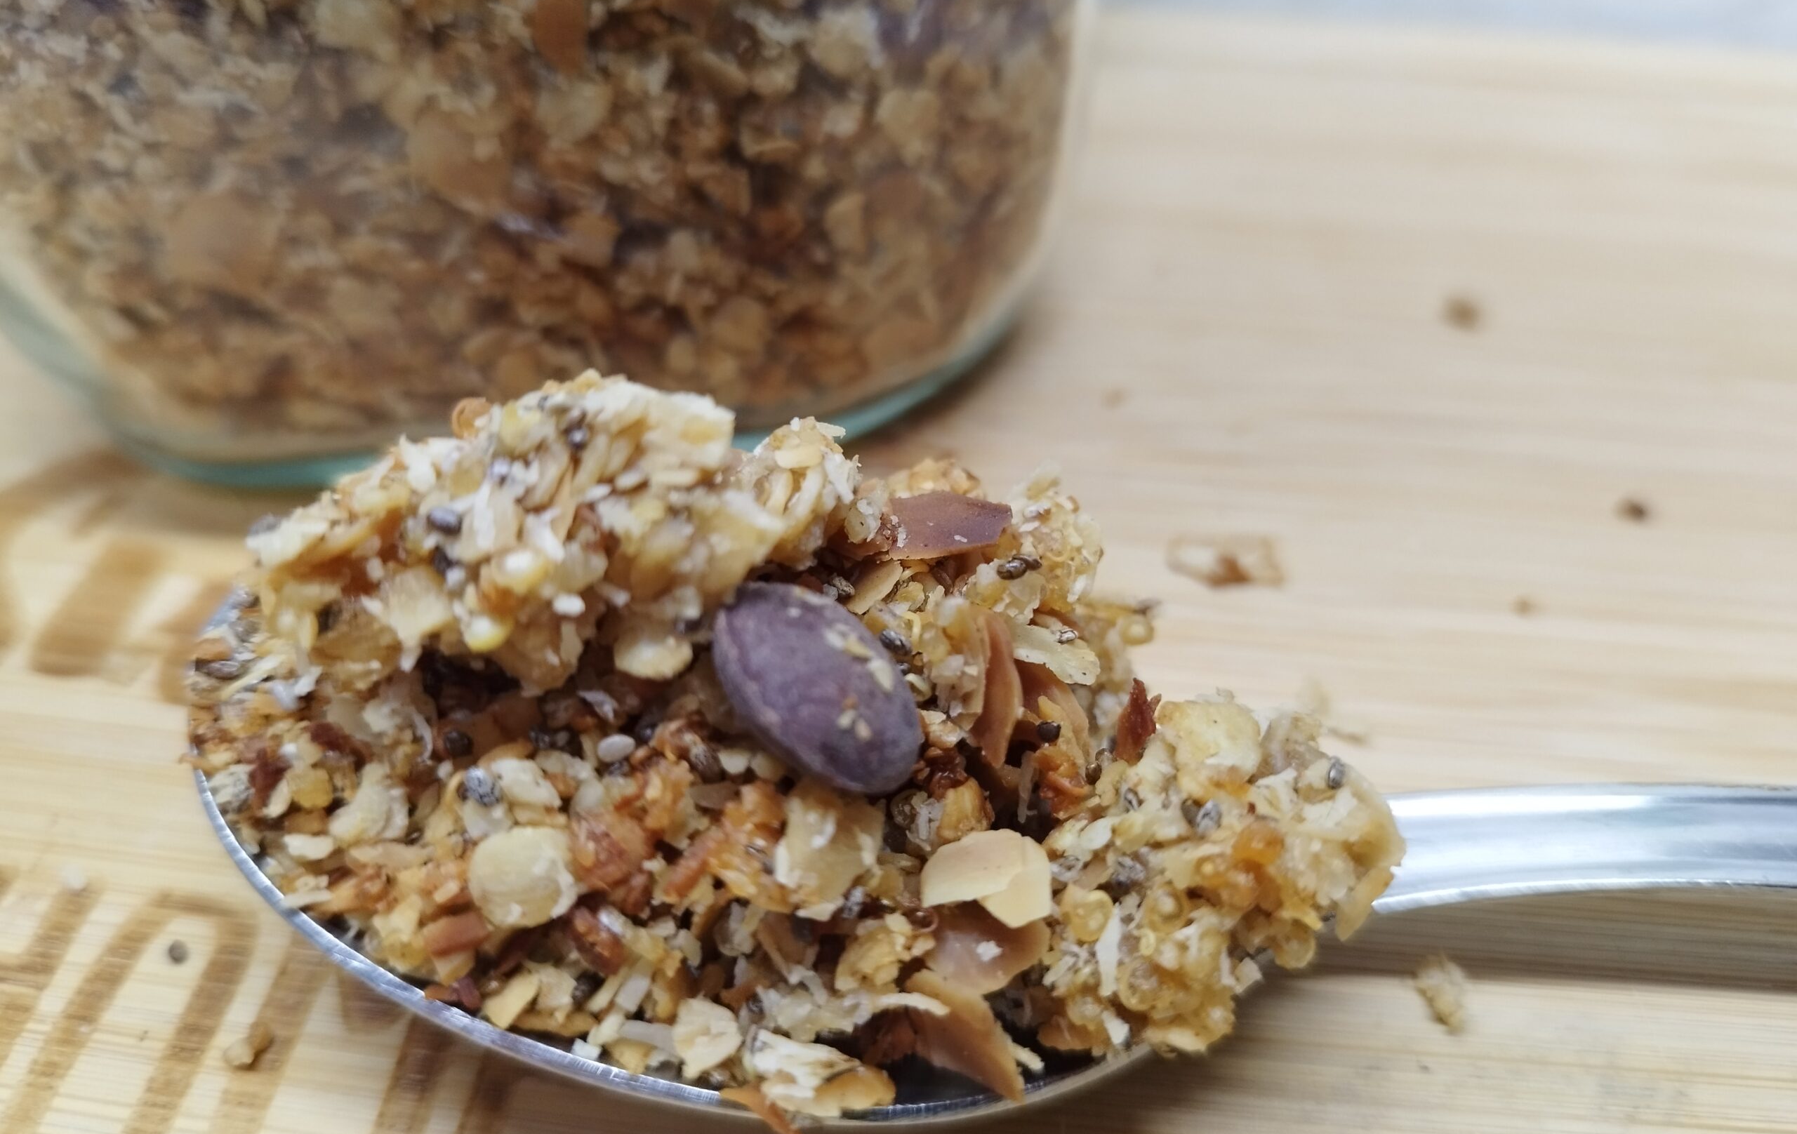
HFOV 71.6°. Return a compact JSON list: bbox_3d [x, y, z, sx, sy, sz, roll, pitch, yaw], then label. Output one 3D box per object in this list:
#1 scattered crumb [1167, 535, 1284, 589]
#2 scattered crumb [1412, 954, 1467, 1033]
[{"bbox_3d":[0.029,0.000,0.109,0.009,0.002,0.005,2,38,-1],"label":"scattered crumb"},{"bbox_3d":[0.033,0.026,0.075,0.002,0.002,0.004,-1,38,-5],"label":"scattered crumb"}]

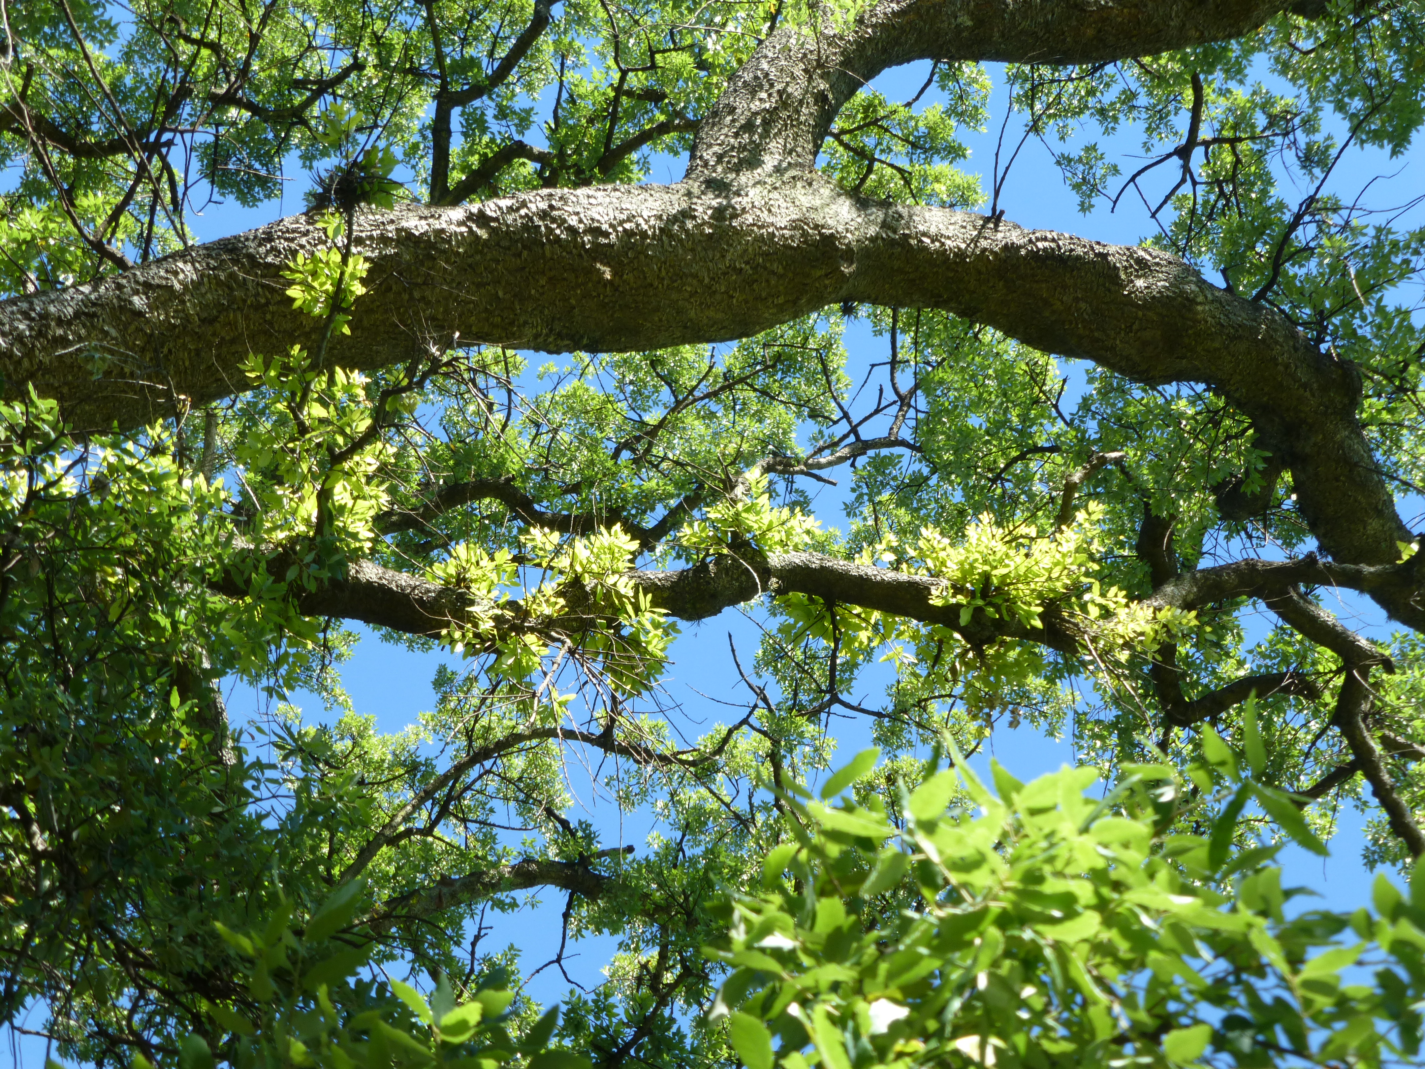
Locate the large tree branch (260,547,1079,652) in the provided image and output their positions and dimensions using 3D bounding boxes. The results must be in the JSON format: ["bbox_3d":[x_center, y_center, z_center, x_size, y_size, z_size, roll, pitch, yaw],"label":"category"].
[{"bbox_3d":[-0.111,0.165,8.400,2.119,0.240,0.240,3,-37,0],"label":"large tree branch"}]

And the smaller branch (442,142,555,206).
[{"bbox_3d":[-0.685,-1.156,10.500,0.411,0.150,0.122,-27,-83,0],"label":"smaller branch"}]

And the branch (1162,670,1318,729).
[{"bbox_3d":[1.550,0.483,9.500,0.452,0.130,0.130,-10,-37,0],"label":"branch"}]

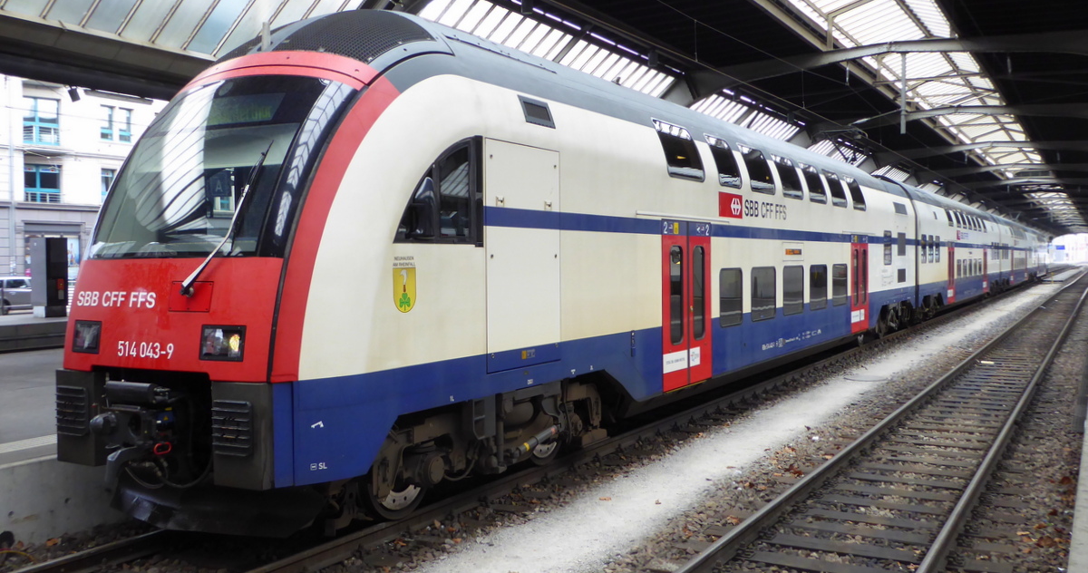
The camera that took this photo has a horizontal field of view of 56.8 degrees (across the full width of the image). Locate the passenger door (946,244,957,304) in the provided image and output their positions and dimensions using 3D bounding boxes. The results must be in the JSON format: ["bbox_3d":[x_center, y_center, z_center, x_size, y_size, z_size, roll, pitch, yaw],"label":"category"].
[{"bbox_3d":[13.840,-0.455,34.241,0.090,2.080,1.720,0,2,29],"label":"passenger door"}]

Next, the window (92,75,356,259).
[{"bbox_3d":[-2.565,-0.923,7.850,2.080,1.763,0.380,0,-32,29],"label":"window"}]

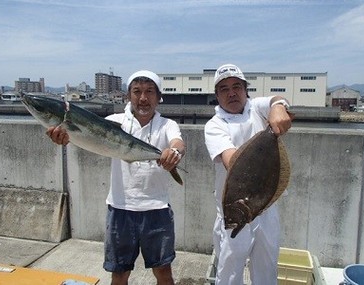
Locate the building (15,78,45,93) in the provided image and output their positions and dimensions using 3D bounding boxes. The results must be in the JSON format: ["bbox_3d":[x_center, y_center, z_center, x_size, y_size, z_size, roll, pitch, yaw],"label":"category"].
[{"bbox_3d":[-201.429,-65.008,404.859,32.000,32.288,15.000,-3,8,-23],"label":"building"}]

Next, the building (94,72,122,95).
[{"bbox_3d":[-87.209,-59.918,355.068,14.000,34.032,32.000,2,7,15],"label":"building"}]

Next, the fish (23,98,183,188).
[{"bbox_3d":[-0.385,-0.019,1.500,0.900,0.205,0.130,29,3,-5],"label":"fish"}]

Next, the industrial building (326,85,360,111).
[{"bbox_3d":[53.743,-14.620,103.862,8.800,7.531,13.000,1,7,11],"label":"industrial building"}]

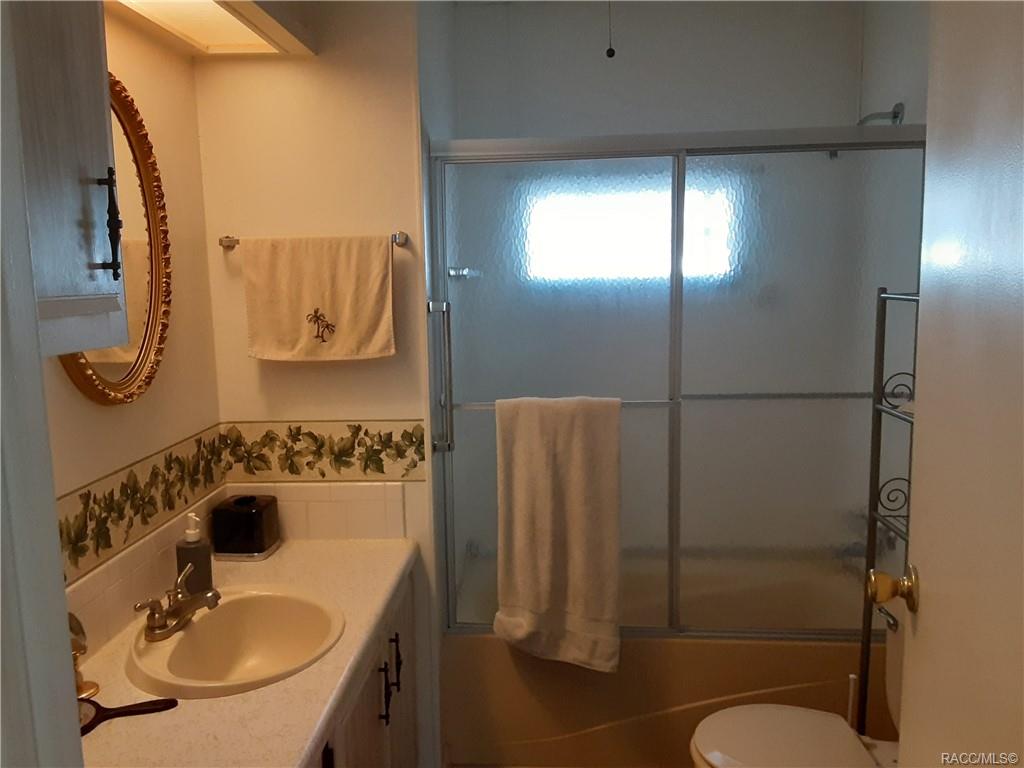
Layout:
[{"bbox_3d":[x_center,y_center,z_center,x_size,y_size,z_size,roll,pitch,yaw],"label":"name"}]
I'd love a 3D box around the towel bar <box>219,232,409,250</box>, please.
[{"bbox_3d":[-0.509,-0.370,2.072,0.490,0.041,0.070,0,8,4],"label":"towel bar"}]

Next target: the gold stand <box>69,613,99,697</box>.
[{"bbox_3d":[-0.780,0.476,1.420,0.076,0.160,0.076,0,8,4],"label":"gold stand"}]

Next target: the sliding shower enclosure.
[{"bbox_3d":[0.455,0.036,2.254,1.345,1.440,0.075,0,8,4],"label":"sliding shower enclosure"}]

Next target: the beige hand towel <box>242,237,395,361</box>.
[{"bbox_3d":[-0.491,-0.221,2.062,0.388,0.315,0.055,0,8,4],"label":"beige hand towel"}]

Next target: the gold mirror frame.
[{"bbox_3d":[-0.822,-0.299,1.632,0.040,0.700,0.525,0,8,4],"label":"gold mirror frame"}]

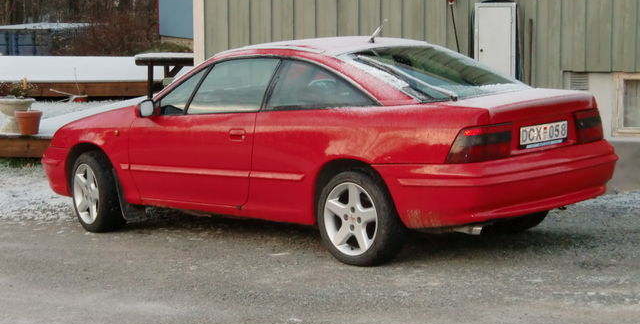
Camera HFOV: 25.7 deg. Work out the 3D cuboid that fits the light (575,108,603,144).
[{"bbox_3d":[1.685,-0.223,8.806,0.155,0.195,0.445,3,8,43],"label":"light"}]

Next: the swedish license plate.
[{"bbox_3d":[1.338,-0.169,8.363,0.015,0.113,0.487,2,7,44],"label":"swedish license plate"}]

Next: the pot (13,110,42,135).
[{"bbox_3d":[-3.050,-0.412,14.750,0.290,0.245,0.290,-2,7,-11],"label":"pot"}]

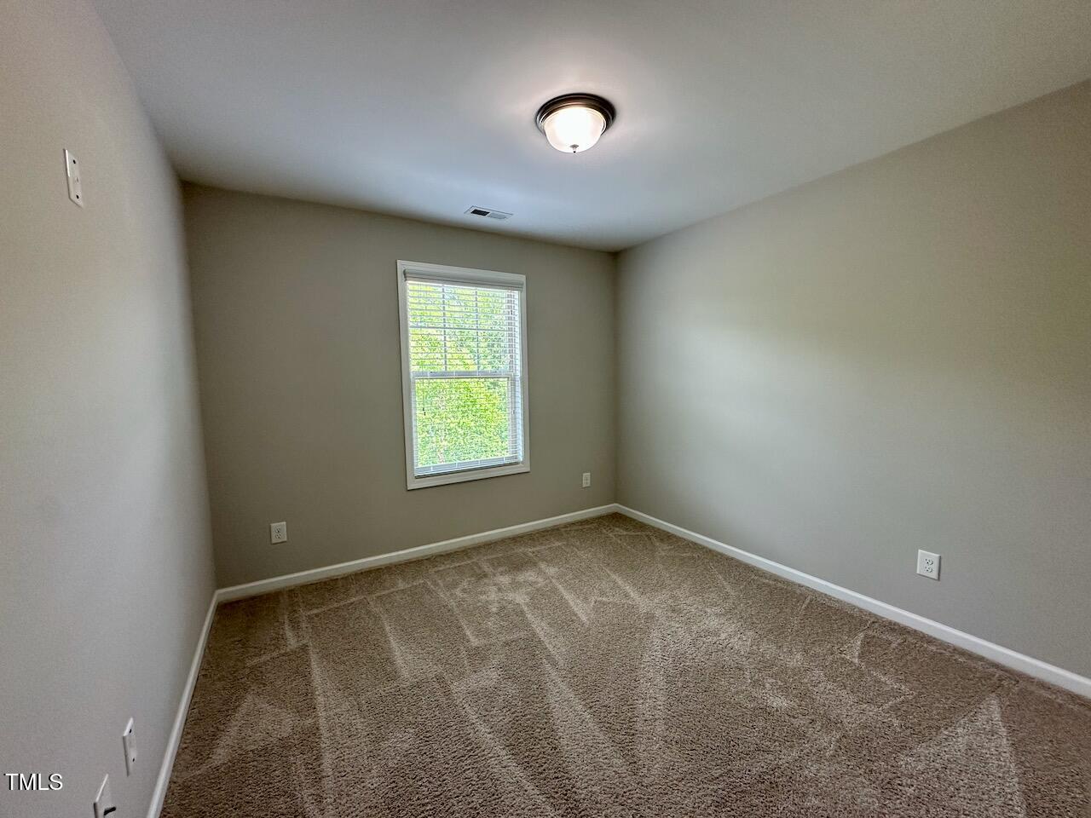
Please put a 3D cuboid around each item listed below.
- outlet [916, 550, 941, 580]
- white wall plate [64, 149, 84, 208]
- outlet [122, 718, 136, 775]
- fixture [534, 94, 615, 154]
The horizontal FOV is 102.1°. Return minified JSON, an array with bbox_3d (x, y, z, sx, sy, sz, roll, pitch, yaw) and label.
[{"bbox_3d":[1.918,0.783,2.210,0.010,0.125,0.083,-4,5,-31],"label":"outlet"},{"bbox_3d":[-1.128,-0.550,1.058,0.007,0.115,0.071,-4,5,-31],"label":"white wall plate"},{"bbox_3d":[-1.117,0.914,1.193,0.010,0.123,0.080,-4,5,-31],"label":"outlet"},{"bbox_3d":[0.129,-1.188,1.906,0.340,0.140,0.340,-1,5,0],"label":"fixture"}]

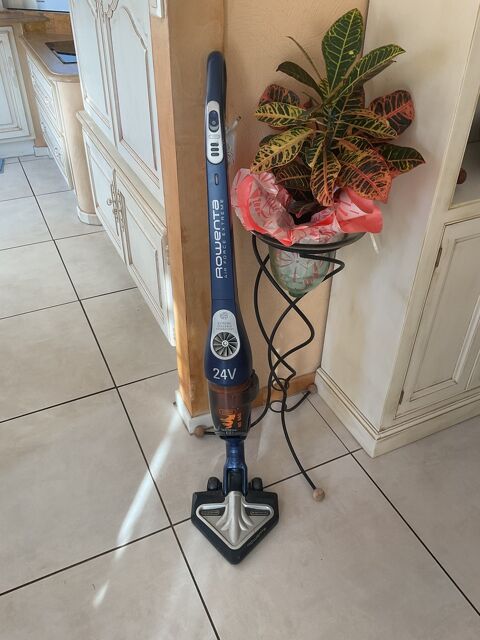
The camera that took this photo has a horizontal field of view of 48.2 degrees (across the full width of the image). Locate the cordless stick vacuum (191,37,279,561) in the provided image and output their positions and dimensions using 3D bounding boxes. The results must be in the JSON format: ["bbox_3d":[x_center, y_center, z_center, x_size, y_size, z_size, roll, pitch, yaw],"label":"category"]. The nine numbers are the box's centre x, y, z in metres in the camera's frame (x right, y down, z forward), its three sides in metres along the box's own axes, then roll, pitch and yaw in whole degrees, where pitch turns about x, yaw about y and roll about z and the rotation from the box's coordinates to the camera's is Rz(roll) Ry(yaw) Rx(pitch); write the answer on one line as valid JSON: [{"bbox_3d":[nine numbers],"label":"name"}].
[{"bbox_3d":[-0.004,0.049,1.244,0.250,1.145,0.430,0,37,-1],"label":"cordless stick vacuum"}]

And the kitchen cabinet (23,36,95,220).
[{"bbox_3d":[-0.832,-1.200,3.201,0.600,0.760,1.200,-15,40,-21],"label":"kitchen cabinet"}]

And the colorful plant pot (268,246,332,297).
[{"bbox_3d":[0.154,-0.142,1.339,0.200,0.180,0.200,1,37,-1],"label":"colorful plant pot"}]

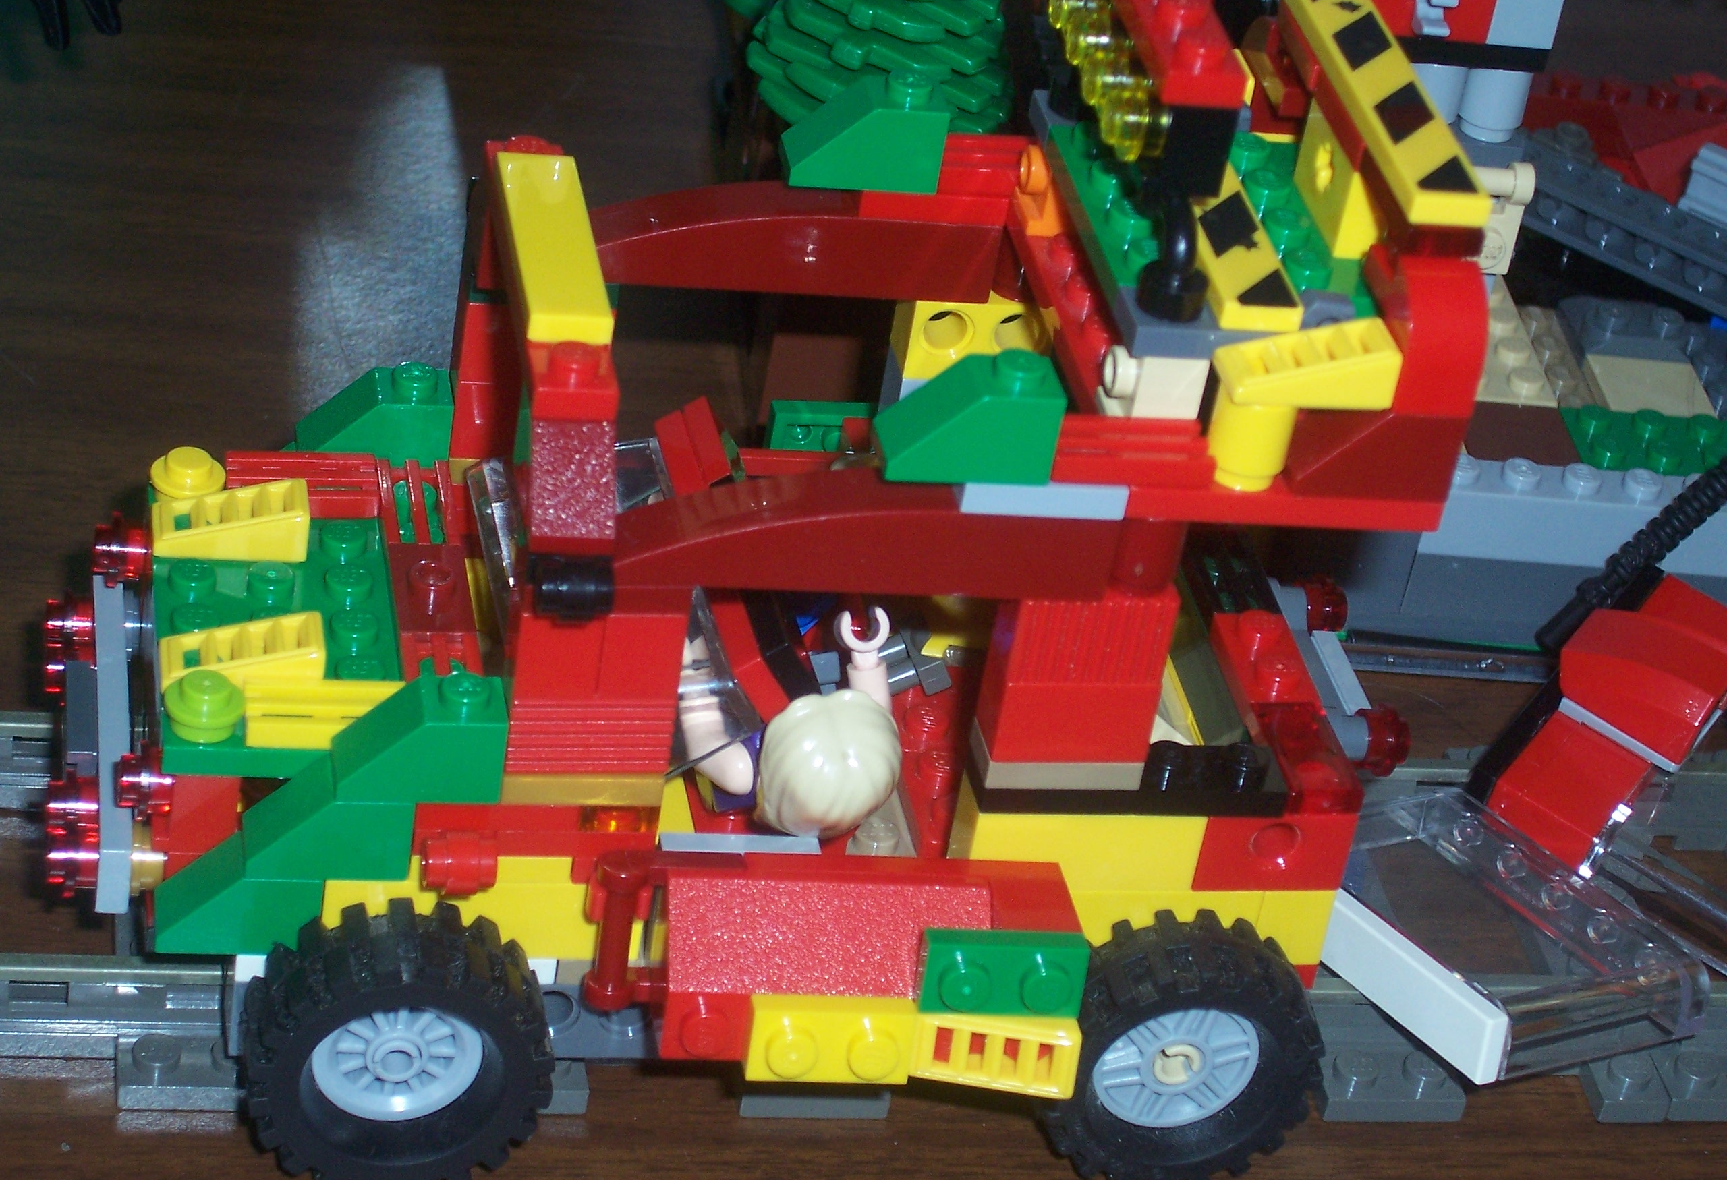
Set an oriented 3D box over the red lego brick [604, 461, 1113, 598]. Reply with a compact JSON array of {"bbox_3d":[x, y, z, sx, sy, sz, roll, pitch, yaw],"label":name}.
[{"bbox_3d":[0.000,-0.006,0.390,0.048,0.010,0.008,2,34,-13],"label":"red lego brick"}]

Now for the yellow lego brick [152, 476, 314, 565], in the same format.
[{"bbox_3d":[-0.066,-0.007,0.425,0.016,0.006,0.008,2,34,-13],"label":"yellow lego brick"}]

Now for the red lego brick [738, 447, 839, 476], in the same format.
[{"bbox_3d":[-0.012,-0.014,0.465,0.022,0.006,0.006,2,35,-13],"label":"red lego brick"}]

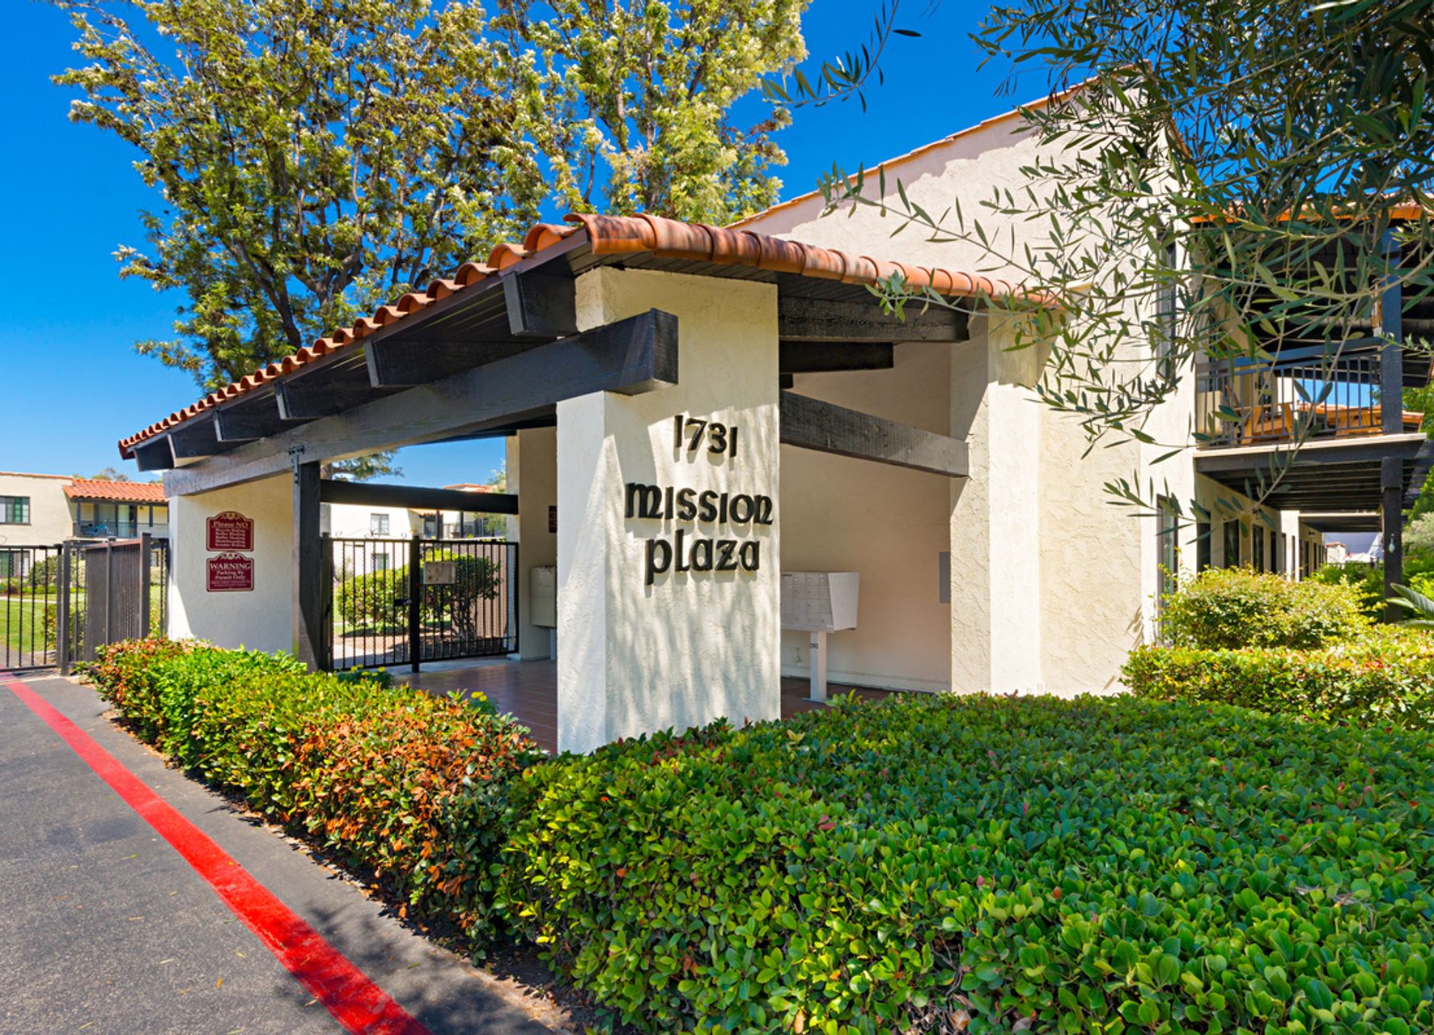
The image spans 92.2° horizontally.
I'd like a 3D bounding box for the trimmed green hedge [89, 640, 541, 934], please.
[{"bbox_3d":[-3.550,1.500,5.300,6.500,0.660,0.740,-2,-3,40],"label":"trimmed green hedge"}]

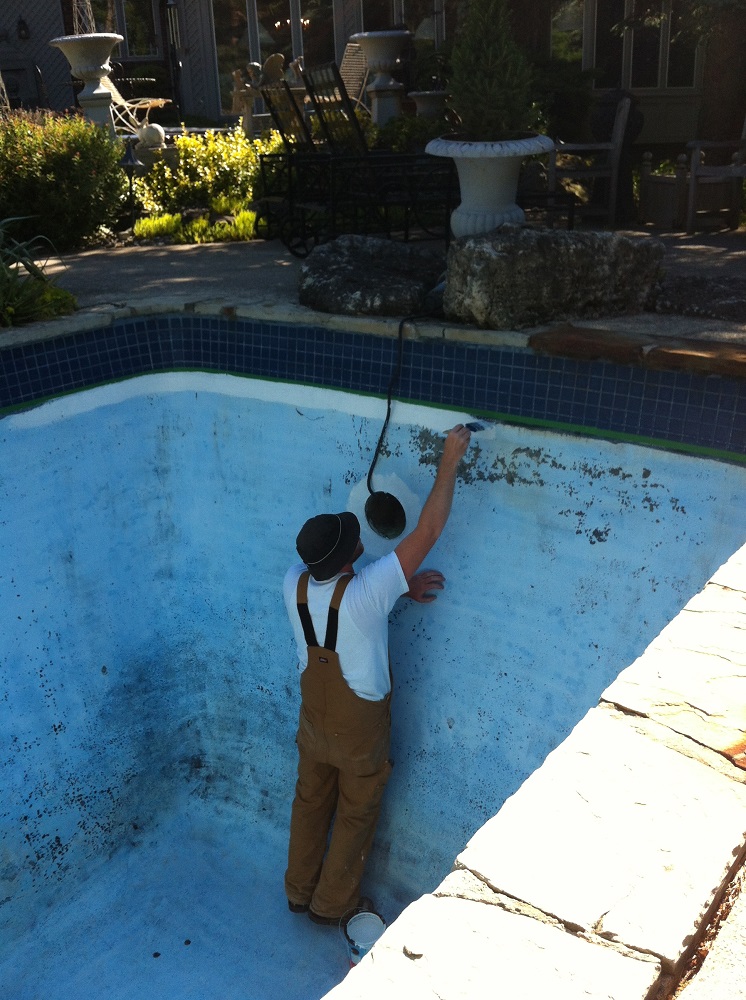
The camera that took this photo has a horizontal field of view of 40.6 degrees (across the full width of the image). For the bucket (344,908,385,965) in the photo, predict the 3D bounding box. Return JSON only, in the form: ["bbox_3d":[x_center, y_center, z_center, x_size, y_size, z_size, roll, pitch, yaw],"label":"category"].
[{"bbox_3d":[-0.026,1.800,4.060,0.175,0.195,0.175,-2,22,1],"label":"bucket"}]

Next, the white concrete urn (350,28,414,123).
[{"bbox_3d":[0.095,-4.200,10.100,0.620,0.950,0.620,-3,21,0],"label":"white concrete urn"}]

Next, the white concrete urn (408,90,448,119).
[{"bbox_3d":[0.640,-4.440,11.500,0.480,0.430,0.480,-3,21,0],"label":"white concrete urn"}]

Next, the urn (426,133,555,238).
[{"bbox_3d":[0.575,-1.439,4.960,0.630,0.610,0.630,-3,21,0],"label":"urn"}]

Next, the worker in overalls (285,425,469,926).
[{"bbox_3d":[-0.020,0.768,4.100,0.570,2.100,0.640,13,27,35],"label":"worker in overalls"}]

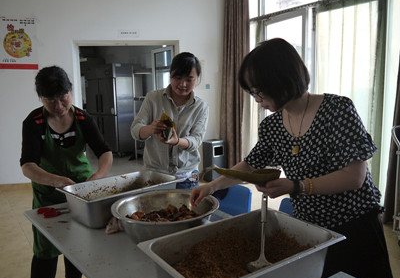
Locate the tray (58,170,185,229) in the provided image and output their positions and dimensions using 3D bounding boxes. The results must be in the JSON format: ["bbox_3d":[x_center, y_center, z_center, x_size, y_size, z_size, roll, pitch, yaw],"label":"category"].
[{"bbox_3d":[-0.374,0.284,1.710,0.325,0.150,0.530,8,13,44],"label":"tray"}]

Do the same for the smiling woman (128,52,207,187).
[{"bbox_3d":[-0.152,0.263,2.109,0.460,1.560,0.460,1,9,10],"label":"smiling woman"}]

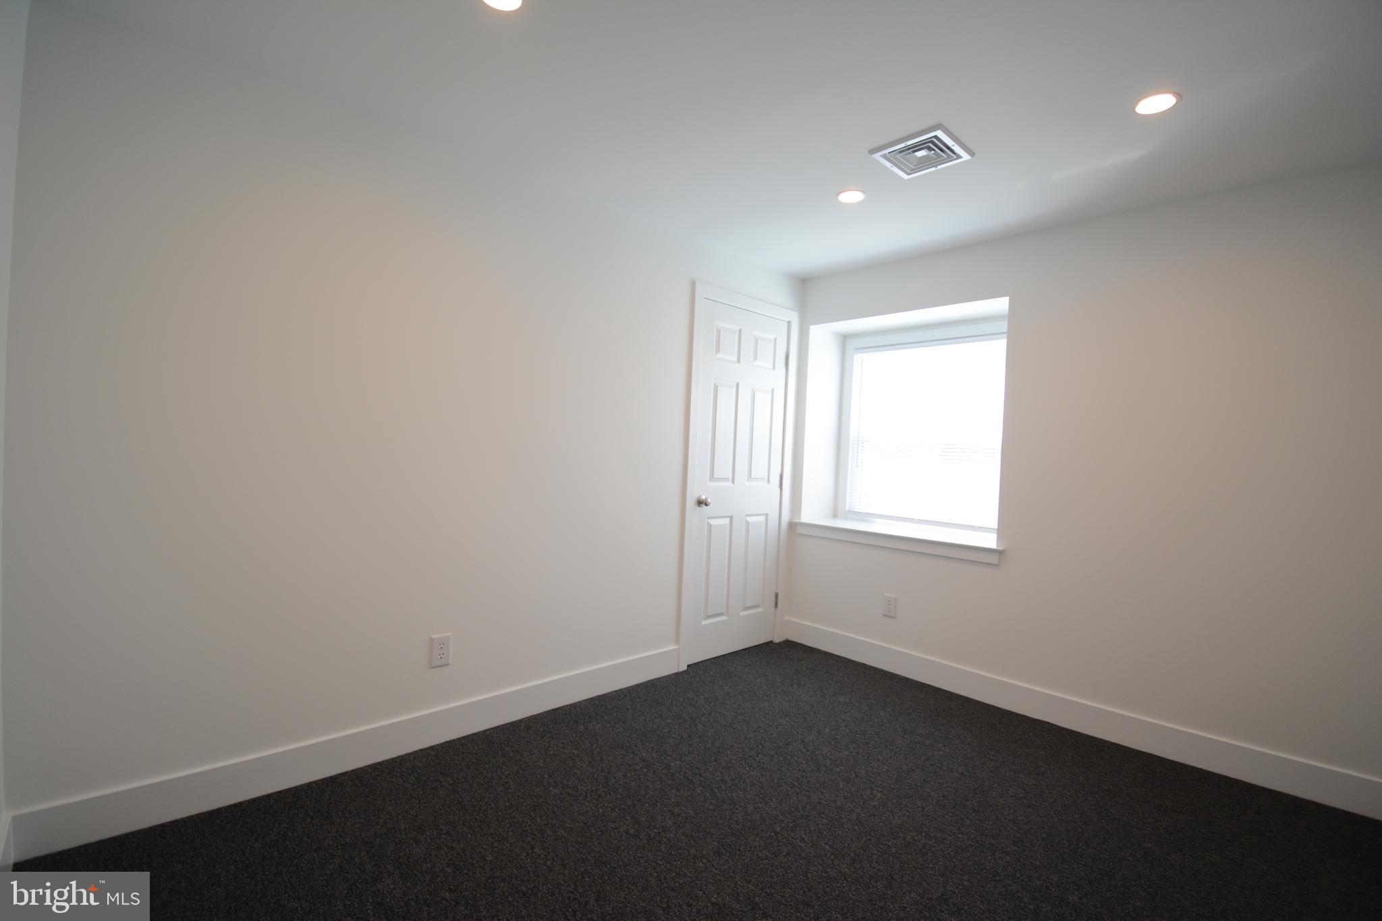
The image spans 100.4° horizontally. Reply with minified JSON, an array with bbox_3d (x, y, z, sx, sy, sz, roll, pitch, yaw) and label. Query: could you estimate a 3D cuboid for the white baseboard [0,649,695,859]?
[{"bbox_3d":[-0.920,1.041,2.288,2.340,0.137,0.018,2,1,-43],"label":"white baseboard"}]

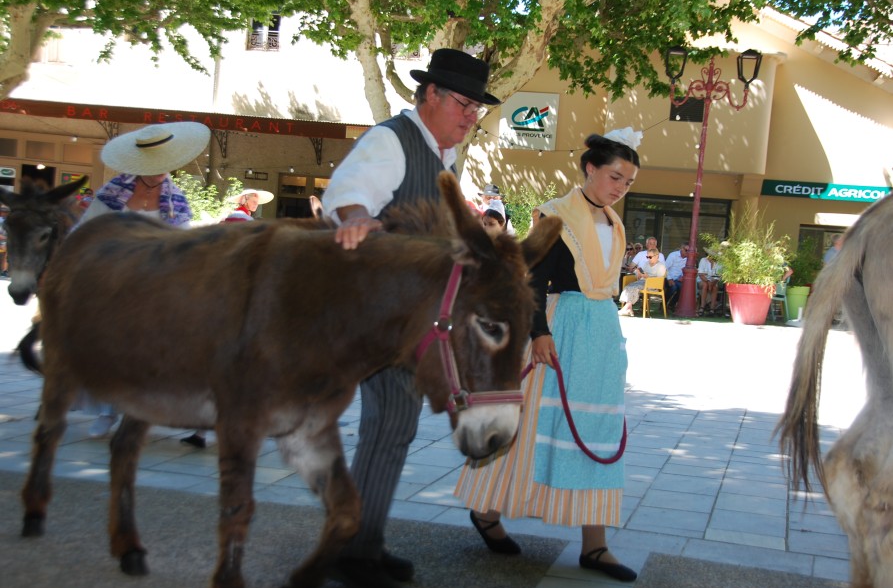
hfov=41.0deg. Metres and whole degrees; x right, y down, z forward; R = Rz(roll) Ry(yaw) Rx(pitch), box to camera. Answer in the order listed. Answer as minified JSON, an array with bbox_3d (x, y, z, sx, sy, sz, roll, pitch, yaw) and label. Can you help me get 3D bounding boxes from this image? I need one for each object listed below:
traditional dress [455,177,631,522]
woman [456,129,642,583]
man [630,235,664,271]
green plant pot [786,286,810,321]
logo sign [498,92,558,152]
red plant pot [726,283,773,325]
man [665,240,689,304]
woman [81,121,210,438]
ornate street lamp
[{"bbox_3d":[0.437,0.190,4.532,0.580,1.260,0.500,7,4,42],"label":"traditional dress"},{"bbox_3d":[0.436,0.200,4.522,0.660,1.640,0.520,7,4,42],"label":"woman"},{"bbox_3d":[3.777,-0.330,22.334,0.600,1.340,0.780,5,3,12],"label":"man"},{"bbox_3d":[7.008,0.189,23.737,0.470,0.630,0.470,4,3,0],"label":"green plant pot"},{"bbox_3d":[1.752,-3.664,25.500,1.220,1.220,0.060,5,3,16],"label":"logo sign"},{"bbox_3d":[5.284,0.181,20.836,0.840,0.690,0.840,4,3,0],"label":"red plant pot"},{"bbox_3d":[4.414,-0.295,22.730,0.780,1.320,0.520,7,4,41],"label":"man"},{"bbox_3d":[-1.605,-0.061,6.367,0.660,1.680,0.520,4,3,-6],"label":"woman"},{"bbox_3d":[4.645,-2.056,22.056,1.750,4.900,0.460,4,3,-2],"label":"ornate street lamp"}]

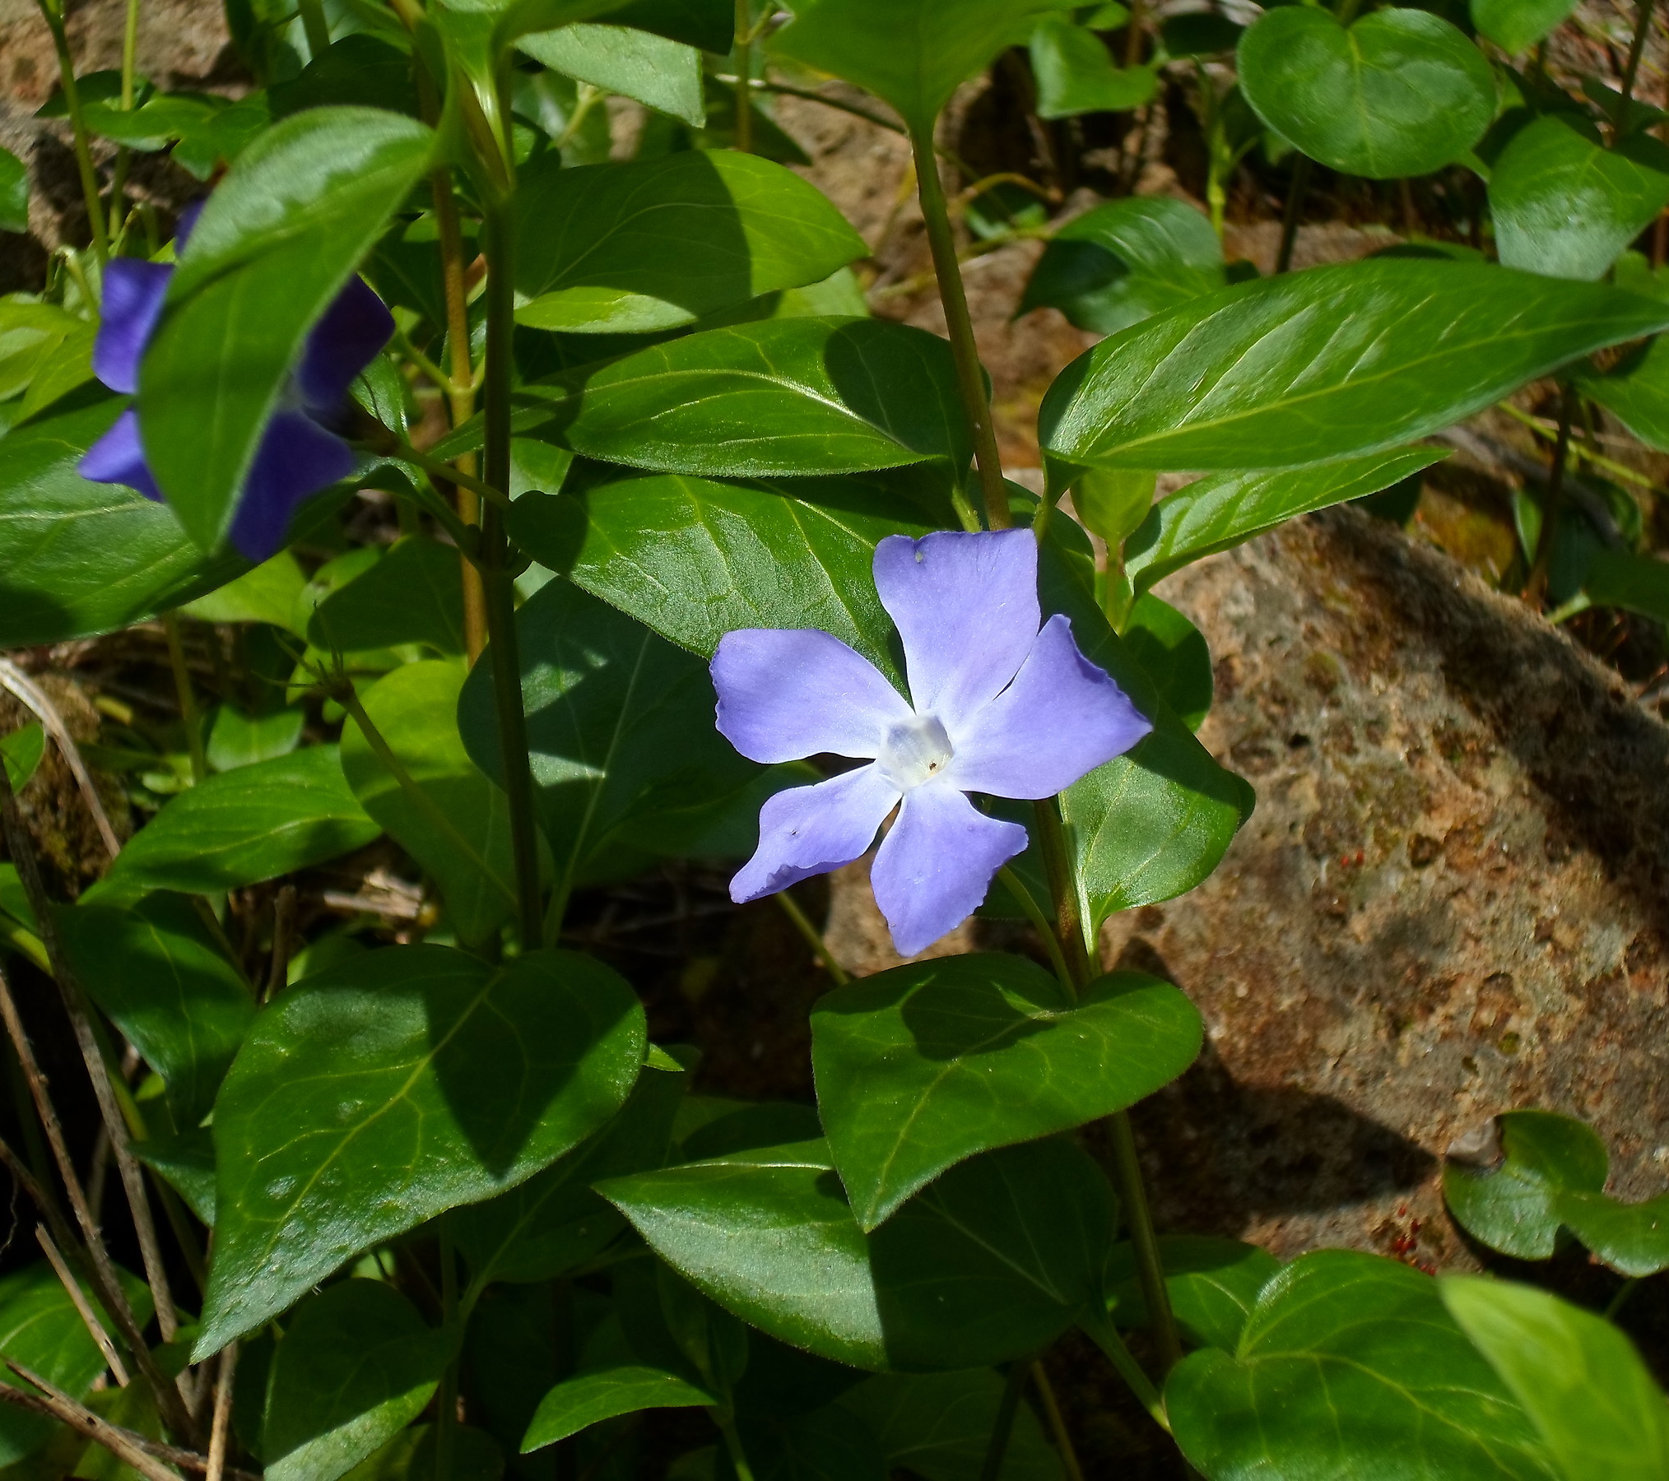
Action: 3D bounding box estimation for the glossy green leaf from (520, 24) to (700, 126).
[{"bbox_3d":[-0.028,-0.082,0.465,0.029,0.007,0.018,18,47,12],"label":"glossy green leaf"}]

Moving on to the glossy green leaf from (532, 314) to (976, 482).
[{"bbox_3d":[-0.013,-0.038,0.431,0.060,0.011,0.033,1,38,1],"label":"glossy green leaf"}]

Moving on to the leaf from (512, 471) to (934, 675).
[{"bbox_3d":[-0.012,-0.019,0.445,0.055,0.010,0.029,12,46,0],"label":"leaf"}]

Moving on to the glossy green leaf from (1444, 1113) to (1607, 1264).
[{"bbox_3d":[0.085,0.055,0.470,0.021,0.005,0.022,-37,62,-24],"label":"glossy green leaf"}]

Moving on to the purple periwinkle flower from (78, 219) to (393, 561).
[{"bbox_3d":[-0.072,-0.043,0.465,0.042,0.042,0.018,25,1,33],"label":"purple periwinkle flower"}]

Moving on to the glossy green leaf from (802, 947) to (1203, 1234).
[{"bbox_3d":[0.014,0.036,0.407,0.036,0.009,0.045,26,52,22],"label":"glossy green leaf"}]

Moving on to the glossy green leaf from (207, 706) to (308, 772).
[{"bbox_3d":[-0.083,0.001,0.550,0.014,0.005,0.015,-5,60,-3],"label":"glossy green leaf"}]

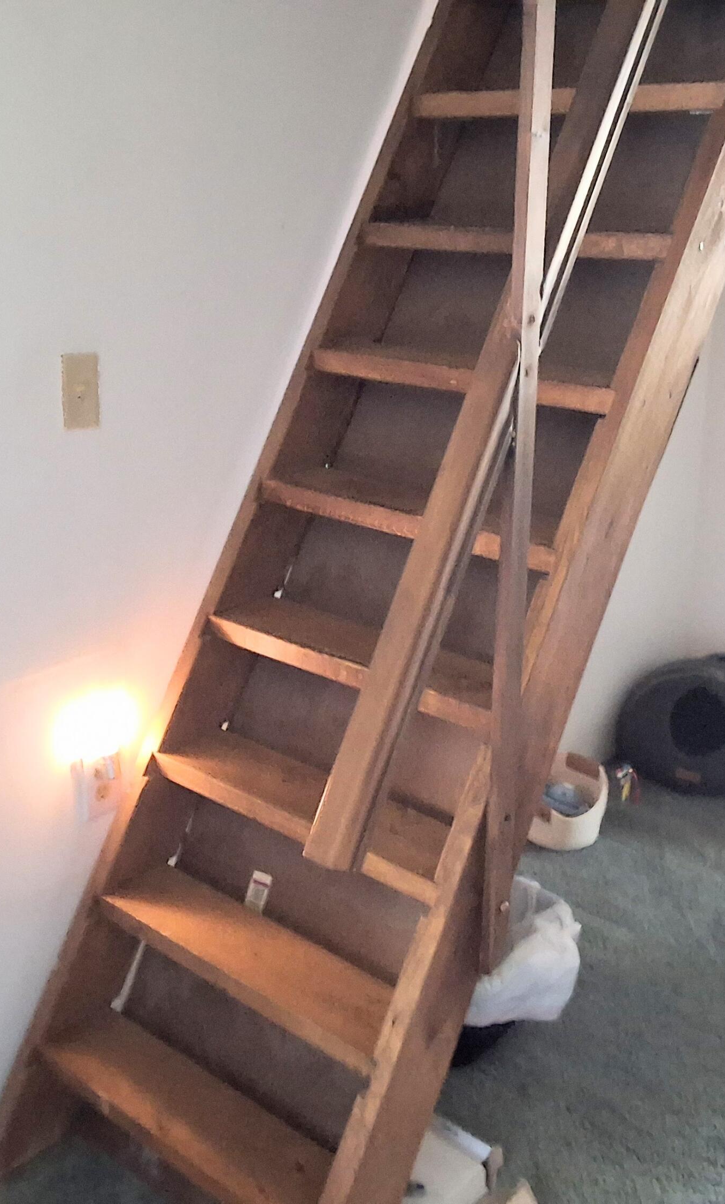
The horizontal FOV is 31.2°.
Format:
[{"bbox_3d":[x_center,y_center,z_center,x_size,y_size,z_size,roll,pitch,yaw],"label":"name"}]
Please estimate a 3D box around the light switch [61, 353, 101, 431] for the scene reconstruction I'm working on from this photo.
[{"bbox_3d":[-0.439,-0.329,2.026,0.018,0.115,0.070,16,24,40],"label":"light switch"}]

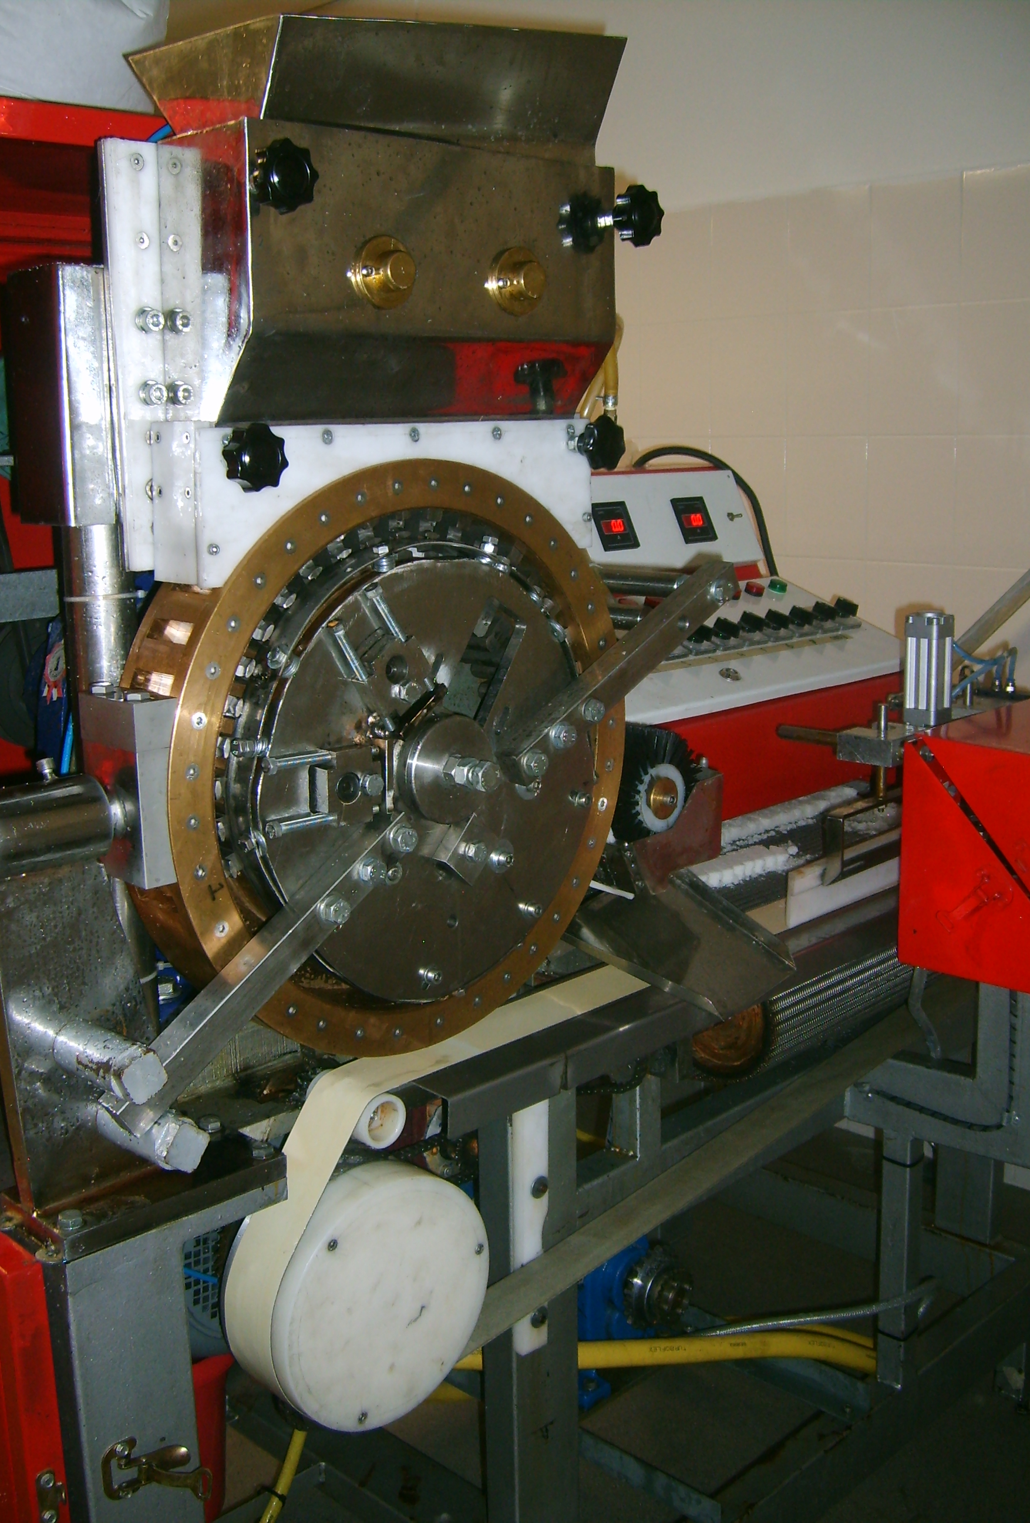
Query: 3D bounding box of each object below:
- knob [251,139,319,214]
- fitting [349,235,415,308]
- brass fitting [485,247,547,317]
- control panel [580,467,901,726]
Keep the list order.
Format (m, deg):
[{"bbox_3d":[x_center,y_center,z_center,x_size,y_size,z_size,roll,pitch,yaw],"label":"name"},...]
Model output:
[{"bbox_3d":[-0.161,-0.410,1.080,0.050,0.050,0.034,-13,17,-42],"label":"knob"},{"bbox_3d":[-0.095,-0.368,1.159,0.052,0.052,0.031,-13,17,-42],"label":"fitting"},{"bbox_3d":[0.004,-0.390,1.250,0.052,0.052,0.031,-13,17,-42],"label":"brass fitting"},{"bbox_3d":[0.175,-0.264,2.234,0.741,0.294,0.512,-13,17,-42],"label":"control panel"}]

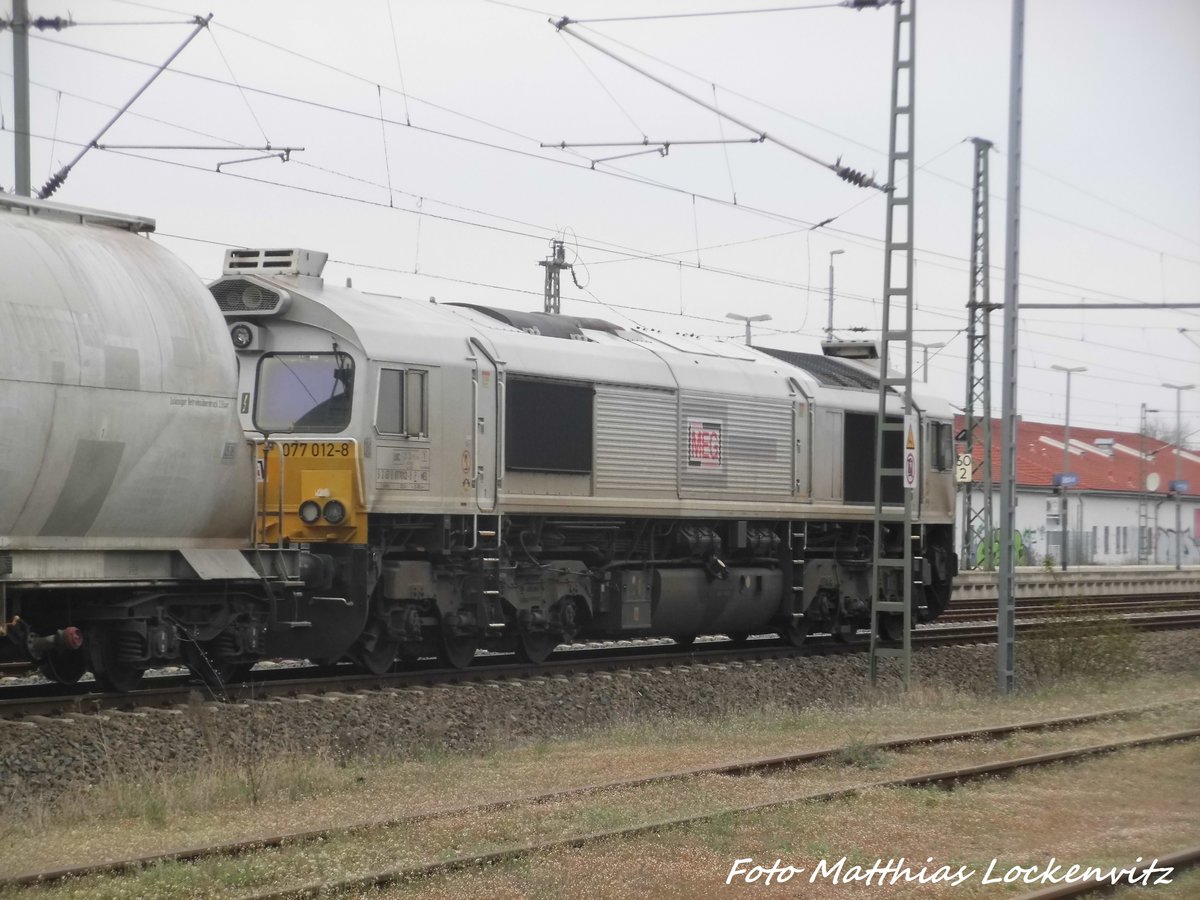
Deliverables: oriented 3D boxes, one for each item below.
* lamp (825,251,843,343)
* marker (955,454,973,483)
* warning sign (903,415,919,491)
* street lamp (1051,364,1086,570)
[{"bbox_3d":[7.529,-1.292,134.912,0.620,10.400,0.300,1,-1,23],"label":"lamp"},{"bbox_3d":[9.071,0.458,103.500,0.400,0.700,0.030,1,-1,23],"label":"marker"},{"bbox_3d":[3.500,0.020,46.800,0.030,0.820,0.480,1,-1,21],"label":"warning sign"},{"bbox_3d":[12.064,0.463,107.500,0.970,5.300,0.320,1,-1,23],"label":"street lamp"}]

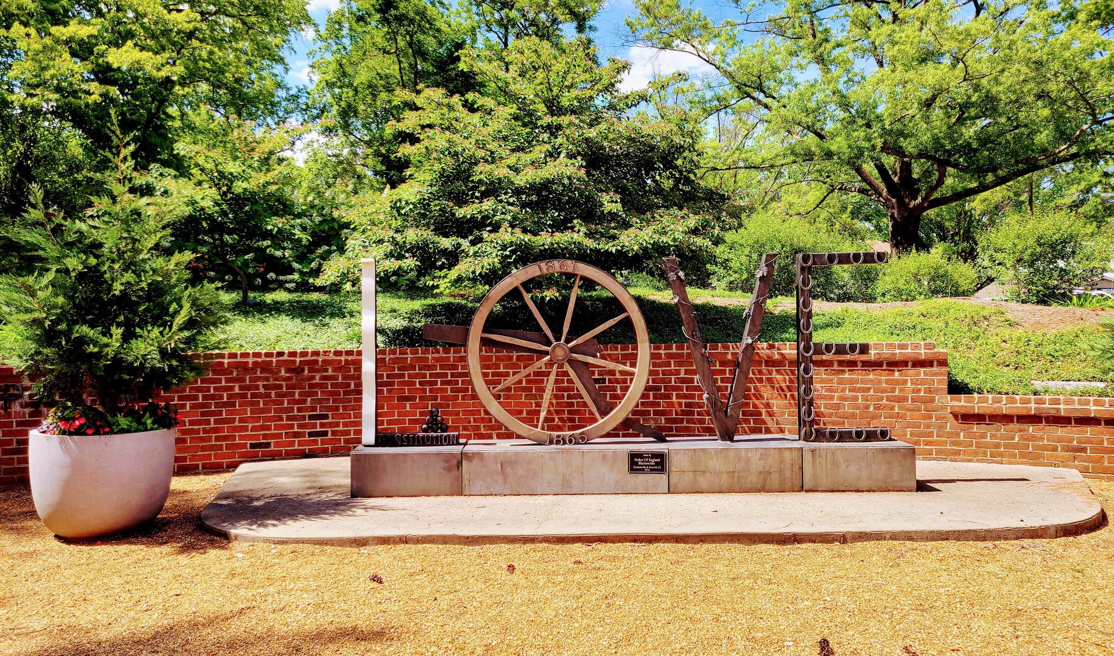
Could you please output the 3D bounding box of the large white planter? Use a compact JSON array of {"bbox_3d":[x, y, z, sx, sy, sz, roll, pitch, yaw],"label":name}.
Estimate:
[{"bbox_3d":[-3.040,1.026,5.630,0.870,0.660,0.870,-1,0,1],"label":"large white planter"}]

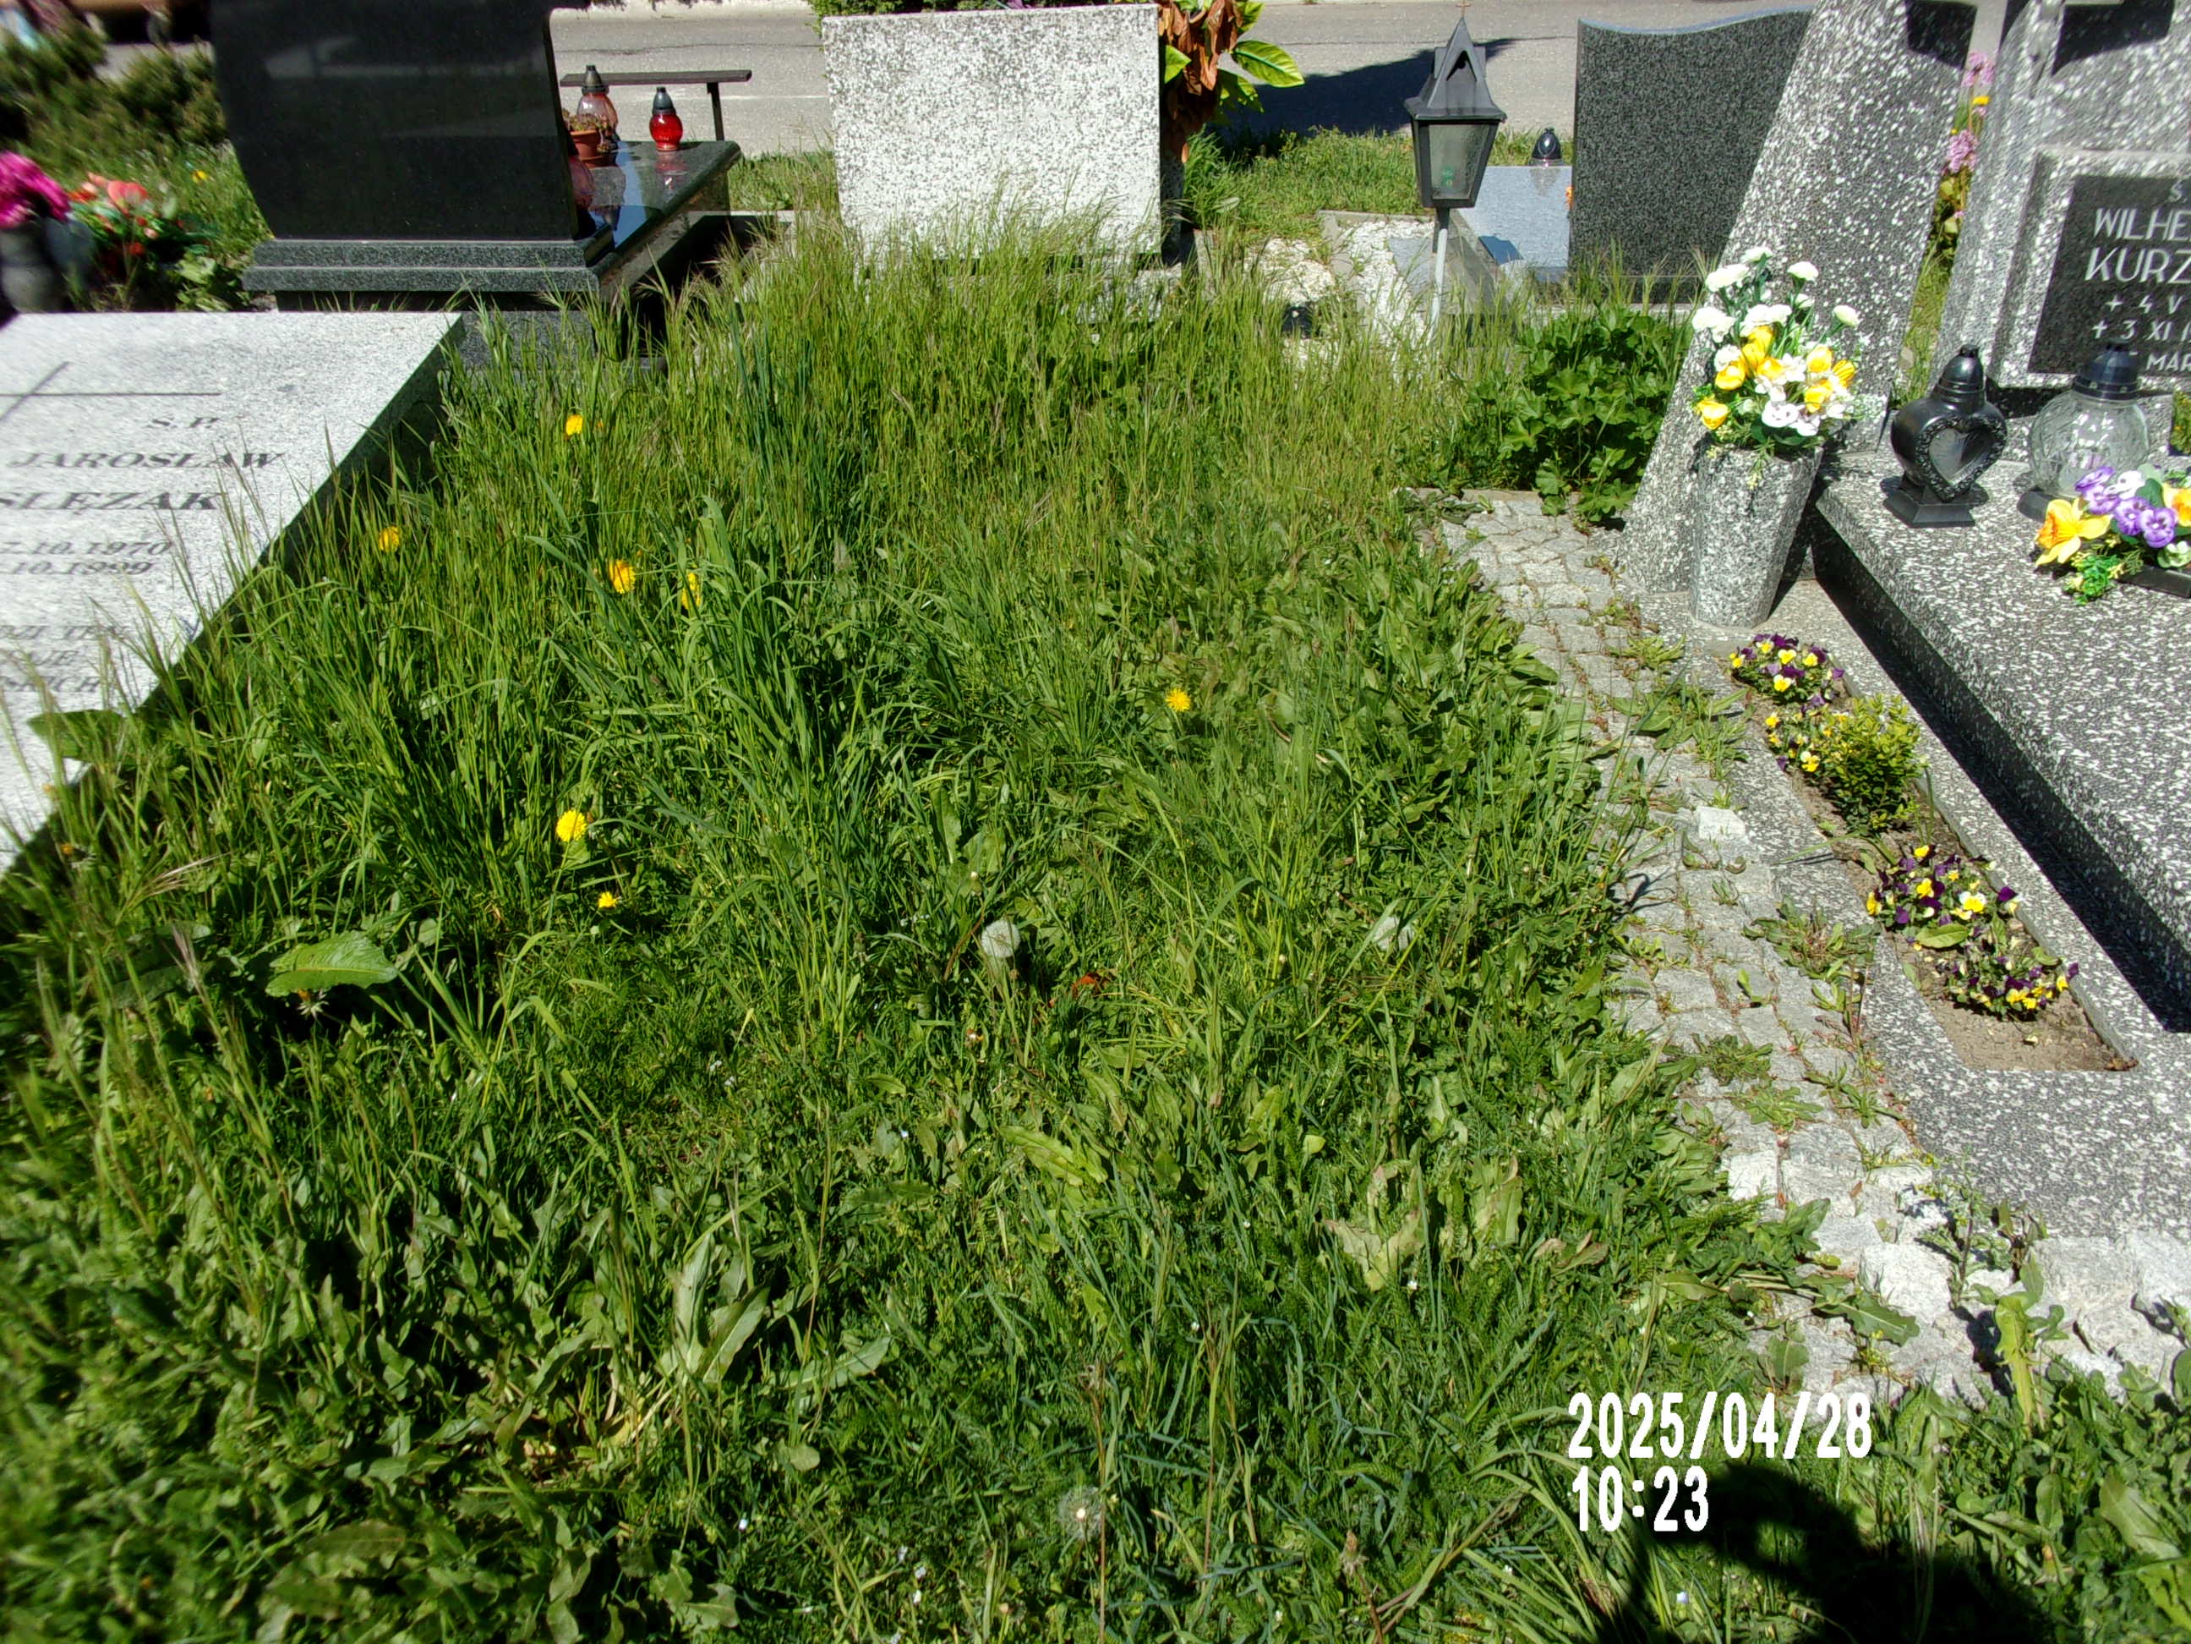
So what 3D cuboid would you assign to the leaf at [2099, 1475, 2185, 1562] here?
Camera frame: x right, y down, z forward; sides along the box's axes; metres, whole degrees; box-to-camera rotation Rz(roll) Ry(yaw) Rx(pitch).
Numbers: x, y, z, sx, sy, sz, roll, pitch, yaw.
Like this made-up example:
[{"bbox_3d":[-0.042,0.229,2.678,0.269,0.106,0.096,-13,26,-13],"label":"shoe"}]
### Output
[{"bbox_3d":[0.971,0.646,1.644,0.100,0.020,0.040,32,62,28],"label":"leaf"}]

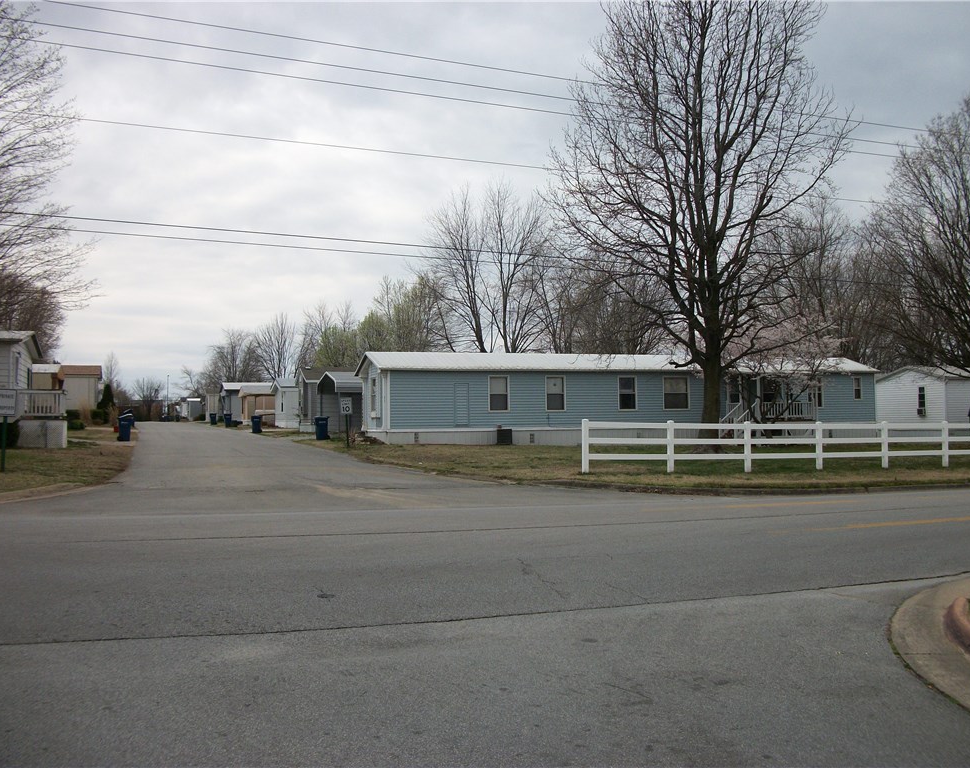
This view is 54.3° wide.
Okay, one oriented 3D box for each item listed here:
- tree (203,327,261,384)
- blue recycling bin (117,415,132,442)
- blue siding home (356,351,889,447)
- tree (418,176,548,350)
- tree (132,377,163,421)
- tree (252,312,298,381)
[{"bbox_3d":[-29.643,-1.061,111.107,6.801,11.125,6.801,0,-1,0],"label":"tree"},{"bbox_3d":[-16.114,2.000,42.315,0.720,1.140,0.640,0,-2,-20],"label":"blue recycling bin"},{"bbox_3d":[6.568,0.596,43.434,24.480,3.850,5.000,0,-2,-20],"label":"blue siding home"},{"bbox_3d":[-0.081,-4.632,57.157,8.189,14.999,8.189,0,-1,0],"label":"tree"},{"bbox_3d":[-49.217,2.205,138.045,4.665,6.304,4.665,0,-1,0],"label":"tree"},{"bbox_3d":[-23.388,-1.762,105.120,5.102,12.114,5.102,0,-1,0],"label":"tree"}]

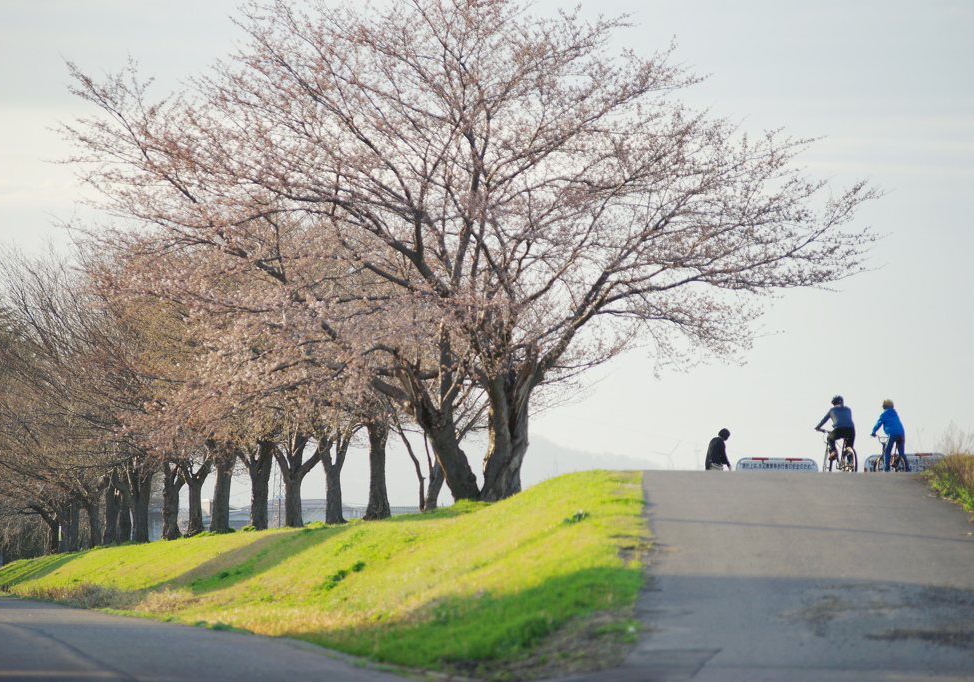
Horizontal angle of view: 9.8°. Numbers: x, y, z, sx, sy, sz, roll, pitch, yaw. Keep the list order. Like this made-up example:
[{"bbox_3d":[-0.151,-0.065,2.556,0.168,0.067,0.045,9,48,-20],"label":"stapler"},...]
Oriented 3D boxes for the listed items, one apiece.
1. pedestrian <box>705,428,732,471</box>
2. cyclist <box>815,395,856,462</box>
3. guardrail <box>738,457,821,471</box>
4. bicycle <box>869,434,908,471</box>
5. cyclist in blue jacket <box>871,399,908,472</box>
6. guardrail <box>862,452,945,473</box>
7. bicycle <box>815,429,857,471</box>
[{"bbox_3d":[4.889,2.627,120.000,0.480,1.550,0.480,1,-2,-29],"label":"pedestrian"},{"bbox_3d":[6.607,1.786,107.500,0.580,1.520,0.780,1,-2,-19],"label":"cyclist"},{"bbox_3d":[6.955,3.169,136.000,1.970,0.800,0.090,0,-2,2],"label":"guardrail"},{"bbox_3d":[7.727,2.242,108.500,0.620,0.930,1.470,1,-2,-20],"label":"bicycle"},{"bbox_3d":[7.708,1.898,108.500,0.560,1.580,0.680,1,-2,-19],"label":"cyclist in blue jacket"},{"bbox_3d":[9.992,3.085,136.000,1.970,0.800,0.090,0,-2,6],"label":"guardrail"},{"bbox_3d":[6.654,2.164,107.500,0.620,1.030,1.720,1,-2,-19],"label":"bicycle"}]

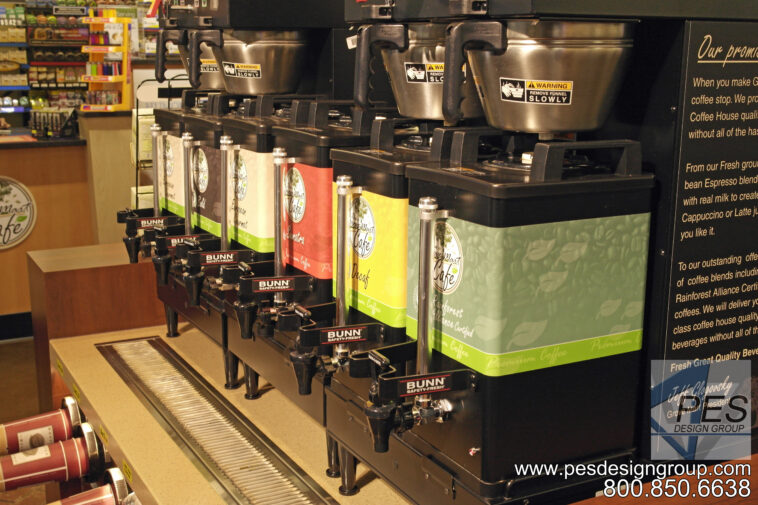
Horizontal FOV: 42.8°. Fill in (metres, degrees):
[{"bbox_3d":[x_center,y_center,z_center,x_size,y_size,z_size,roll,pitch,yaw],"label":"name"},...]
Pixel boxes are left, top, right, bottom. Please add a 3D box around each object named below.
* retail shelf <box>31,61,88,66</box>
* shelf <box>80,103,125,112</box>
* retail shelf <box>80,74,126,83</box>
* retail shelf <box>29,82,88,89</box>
[{"bbox_3d":[-2.071,-1.232,6.294,0.400,0.040,0.200,-6,15,-29],"label":"retail shelf"},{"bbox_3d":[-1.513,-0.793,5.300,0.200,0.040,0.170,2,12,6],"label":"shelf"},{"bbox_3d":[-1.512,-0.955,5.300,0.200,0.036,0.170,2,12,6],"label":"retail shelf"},{"bbox_3d":[-2.077,-1.092,6.294,0.400,0.040,0.200,-6,15,-29],"label":"retail shelf"}]

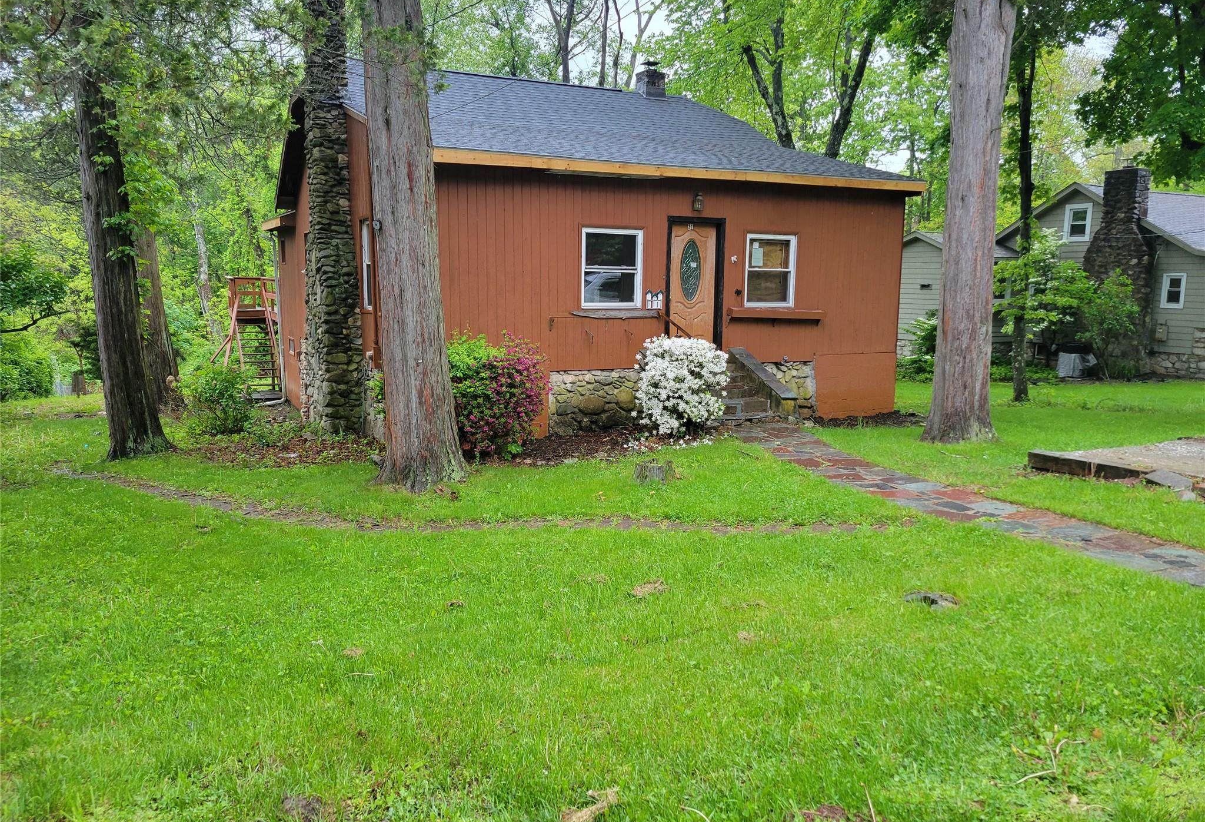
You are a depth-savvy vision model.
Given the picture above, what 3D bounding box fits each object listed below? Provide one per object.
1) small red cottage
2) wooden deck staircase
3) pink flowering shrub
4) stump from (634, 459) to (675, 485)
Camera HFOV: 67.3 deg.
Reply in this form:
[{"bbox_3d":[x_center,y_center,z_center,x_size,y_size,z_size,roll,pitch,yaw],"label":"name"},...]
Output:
[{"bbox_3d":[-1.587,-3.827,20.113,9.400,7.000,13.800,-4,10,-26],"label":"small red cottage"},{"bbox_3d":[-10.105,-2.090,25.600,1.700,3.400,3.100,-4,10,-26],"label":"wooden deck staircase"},{"bbox_3d":[-1.405,-0.215,11.800,1.380,1.600,1.270,0,9,0],"label":"pink flowering shrub"},{"bbox_3d":[0.549,0.654,9.600,0.400,0.230,0.370,0,9,0],"label":"stump"}]

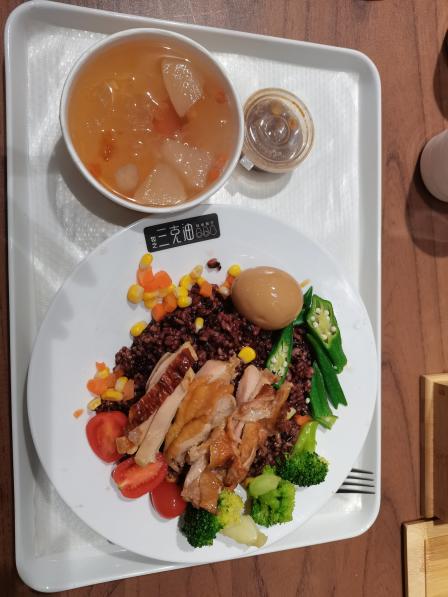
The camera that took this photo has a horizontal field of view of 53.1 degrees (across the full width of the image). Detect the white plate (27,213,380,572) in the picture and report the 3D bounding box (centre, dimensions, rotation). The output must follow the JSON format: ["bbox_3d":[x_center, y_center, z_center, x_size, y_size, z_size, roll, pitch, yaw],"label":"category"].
[{"bbox_3d":[-0.005,0.067,0.362,0.280,0.025,0.280,0,92,-15],"label":"white plate"}]

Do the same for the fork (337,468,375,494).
[{"bbox_3d":[0.046,0.152,0.382,0.185,0.018,0.025,10,89,-15],"label":"fork"}]

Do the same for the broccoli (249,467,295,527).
[{"bbox_3d":[0.038,0.159,0.361,0.035,0.030,0.042,0,92,-15],"label":"broccoli"}]

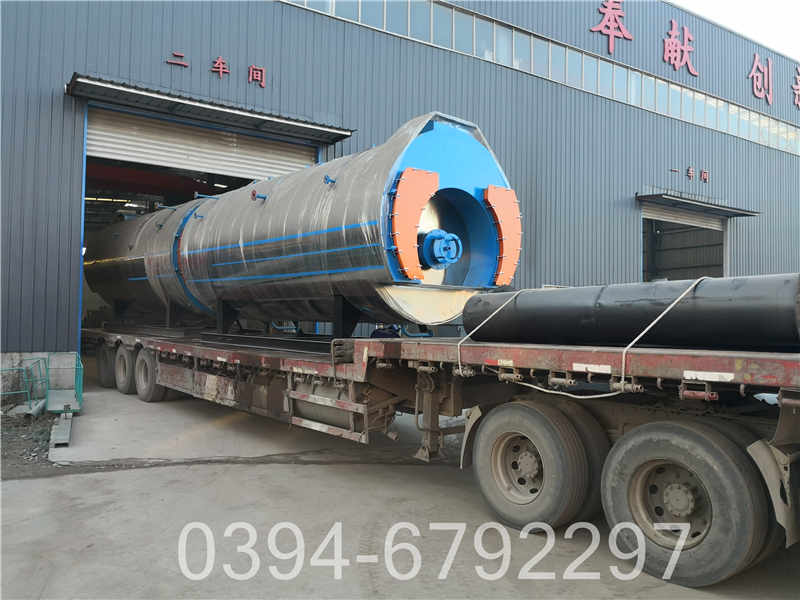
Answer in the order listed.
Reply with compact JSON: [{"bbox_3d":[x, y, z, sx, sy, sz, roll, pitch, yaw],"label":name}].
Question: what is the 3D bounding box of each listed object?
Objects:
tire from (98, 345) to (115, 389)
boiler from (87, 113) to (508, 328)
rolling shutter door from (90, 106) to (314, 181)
[{"bbox_3d":[-6.949,1.579,14.847,0.280,1.060,1.060,3,-3,-41],"label":"tire"},{"bbox_3d":[-3.181,-0.876,12.431,2.550,2.890,12.054,3,-2,-41],"label":"boiler"},{"bbox_3d":[-4.711,-3.729,15.678,5.634,1.107,0.100,2,-2,-32],"label":"rolling shutter door"}]

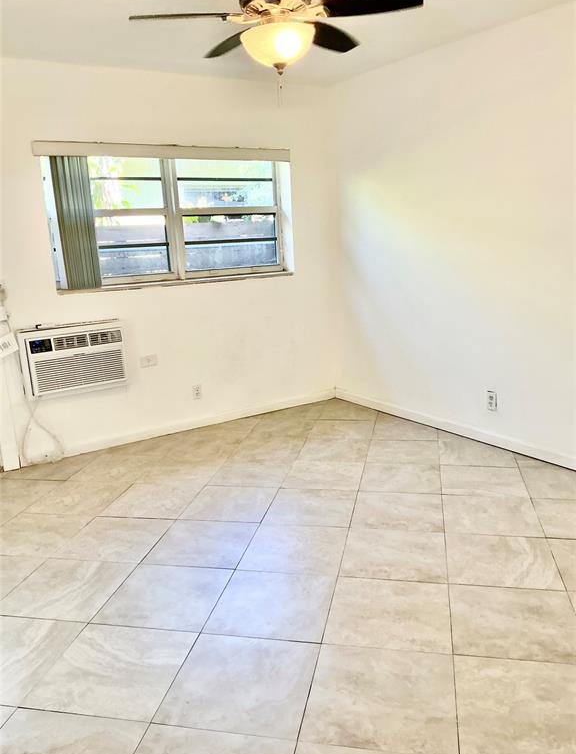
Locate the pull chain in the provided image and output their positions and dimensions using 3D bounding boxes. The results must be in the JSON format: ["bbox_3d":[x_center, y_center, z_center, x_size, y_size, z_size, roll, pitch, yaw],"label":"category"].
[{"bbox_3d":[-0.030,-1.134,2.455,0.020,0.129,0.020,-3,13,1],"label":"pull chain"}]

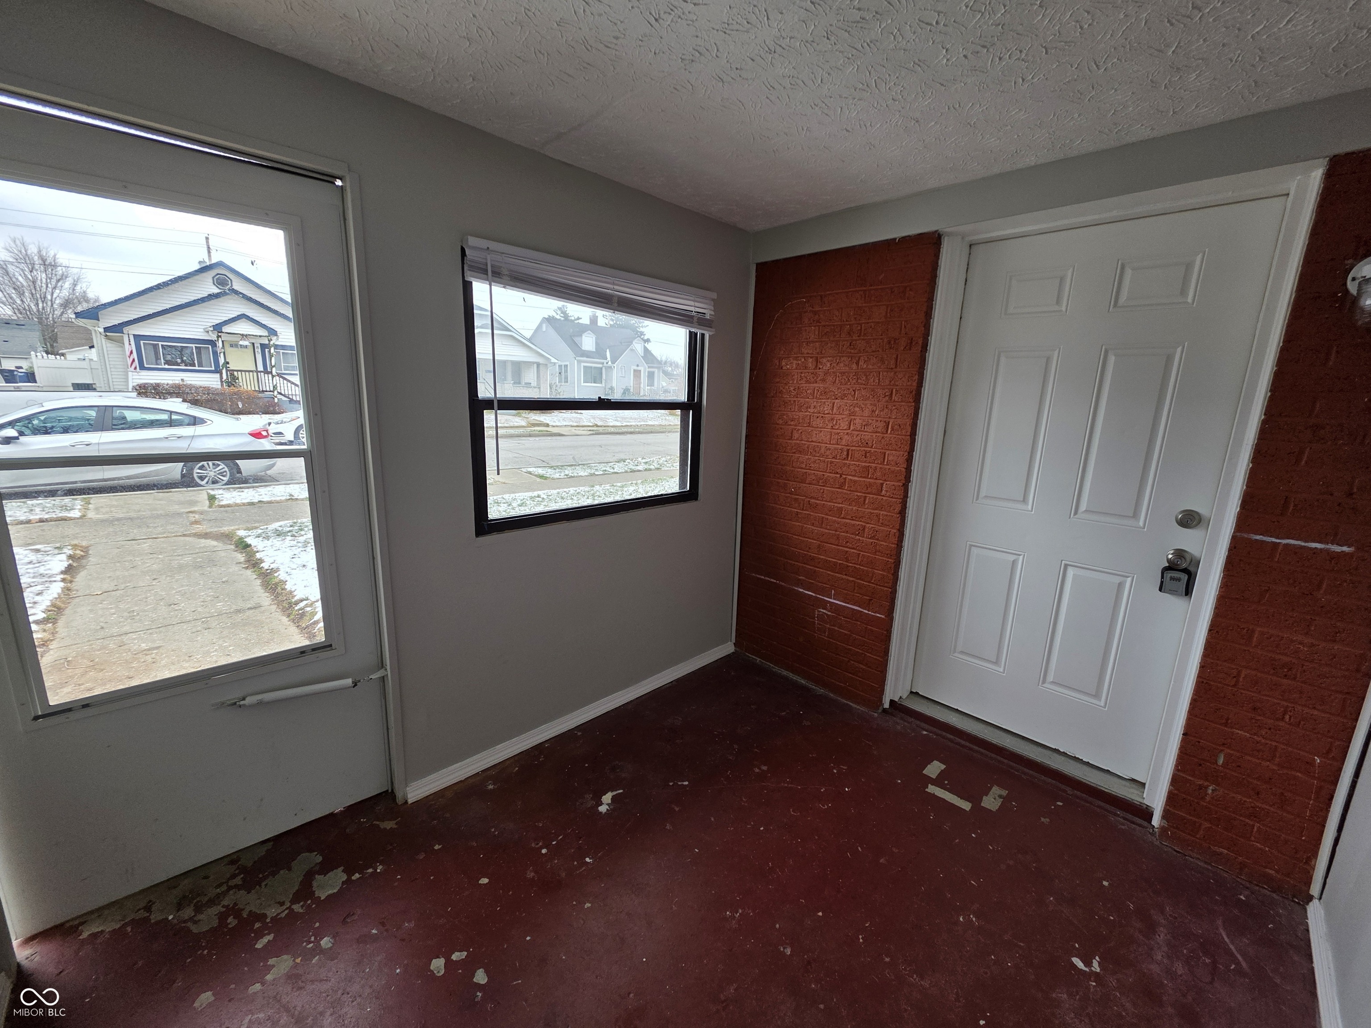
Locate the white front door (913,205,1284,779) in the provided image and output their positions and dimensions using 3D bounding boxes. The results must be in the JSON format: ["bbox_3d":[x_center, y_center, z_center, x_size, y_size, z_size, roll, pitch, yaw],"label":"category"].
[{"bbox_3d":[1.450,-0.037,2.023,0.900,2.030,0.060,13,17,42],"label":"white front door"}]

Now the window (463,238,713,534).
[{"bbox_3d":[-0.335,-0.484,2.186,1.180,1.020,0.100,-10,17,-42],"label":"window"}]

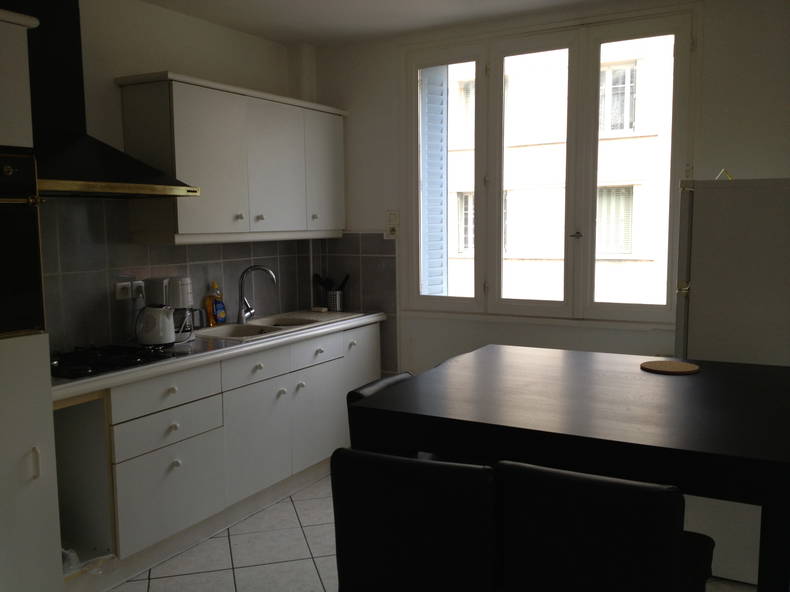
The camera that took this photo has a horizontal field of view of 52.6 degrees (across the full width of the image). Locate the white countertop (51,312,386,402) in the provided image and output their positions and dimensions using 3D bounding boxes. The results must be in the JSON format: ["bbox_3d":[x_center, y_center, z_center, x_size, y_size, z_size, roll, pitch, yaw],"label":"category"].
[{"bbox_3d":[-0.841,0.217,3.769,0.584,0.049,2.318,2,6,28],"label":"white countertop"}]

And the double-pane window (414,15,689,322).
[{"bbox_3d":[0.718,-0.625,4.199,1.553,1.477,0.090,3,6,31],"label":"double-pane window"}]

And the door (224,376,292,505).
[{"bbox_3d":[-0.632,0.651,3.702,0.030,0.515,0.506,3,6,28],"label":"door"}]

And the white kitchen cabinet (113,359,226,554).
[{"bbox_3d":[-1.117,0.620,3.301,0.553,0.647,0.601,2,6,28],"label":"white kitchen cabinet"}]

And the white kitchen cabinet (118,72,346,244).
[{"bbox_3d":[-0.755,-0.657,4.135,0.314,0.733,1.422,2,6,28],"label":"white kitchen cabinet"}]

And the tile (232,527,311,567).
[{"bbox_3d":[-0.527,1.063,3.371,0.328,0.010,0.328,-2,6,-17],"label":"tile"}]

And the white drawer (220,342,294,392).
[{"bbox_3d":[-0.828,0.314,3.754,0.491,0.142,0.520,2,6,28],"label":"white drawer"}]

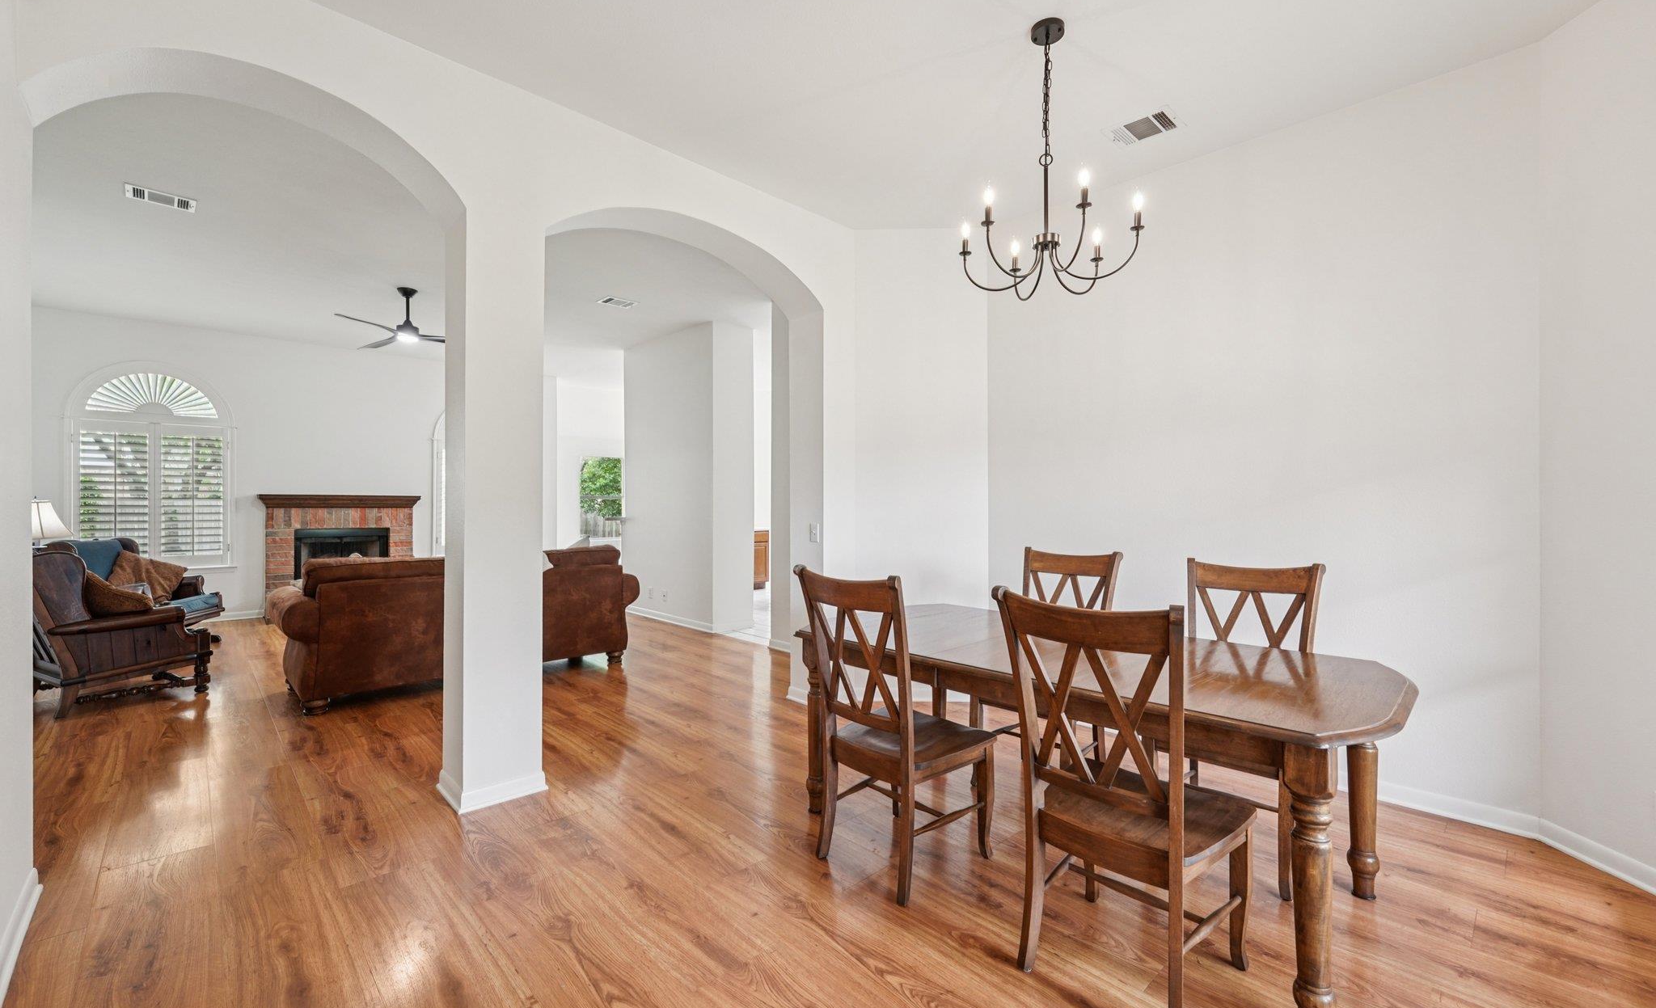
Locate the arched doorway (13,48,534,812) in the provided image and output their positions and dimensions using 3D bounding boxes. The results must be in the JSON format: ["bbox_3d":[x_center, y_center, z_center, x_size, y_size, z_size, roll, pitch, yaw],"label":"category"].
[{"bbox_3d":[-1.974,-0.091,2.414,1.310,2.703,0.315,0,0,-43],"label":"arched doorway"}]

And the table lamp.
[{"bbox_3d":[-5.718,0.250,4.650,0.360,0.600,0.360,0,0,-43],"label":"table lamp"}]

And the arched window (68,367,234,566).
[{"bbox_3d":[-6.741,-0.359,6.458,1.159,2.054,0.100,0,0,-43],"label":"arched window"}]

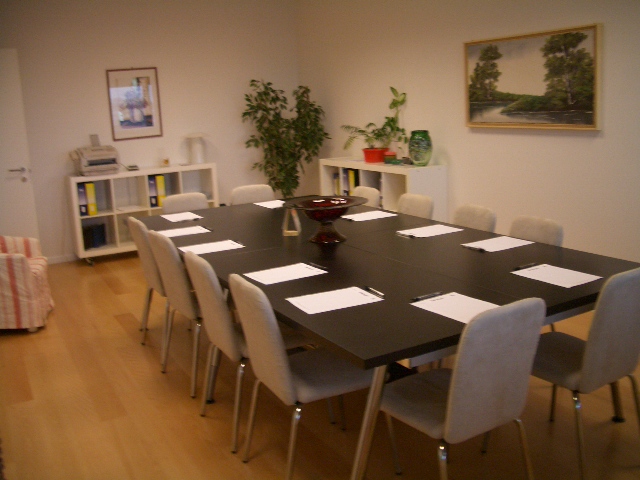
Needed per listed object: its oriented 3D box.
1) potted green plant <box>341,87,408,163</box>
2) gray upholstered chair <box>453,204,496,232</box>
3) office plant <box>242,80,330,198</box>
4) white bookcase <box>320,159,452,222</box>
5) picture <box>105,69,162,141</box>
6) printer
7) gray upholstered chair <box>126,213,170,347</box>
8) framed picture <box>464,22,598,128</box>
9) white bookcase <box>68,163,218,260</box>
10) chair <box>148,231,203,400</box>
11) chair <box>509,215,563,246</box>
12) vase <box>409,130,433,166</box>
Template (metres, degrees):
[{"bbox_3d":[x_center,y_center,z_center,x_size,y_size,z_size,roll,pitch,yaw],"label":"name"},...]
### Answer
[{"bbox_3d":[0.499,-1.052,5.941,0.400,0.680,0.560,-9,13,-27],"label":"potted green plant"},{"bbox_3d":[0.668,0.256,3.639,0.520,0.840,0.430,-9,14,-29],"label":"gray upholstered chair"},{"bbox_3d":[-0.357,-0.840,6.996,0.880,1.740,0.880,-3,12,1],"label":"office plant"},{"bbox_3d":[0.554,-0.319,6.067,0.390,0.810,1.490,-9,13,-27],"label":"white bookcase"},{"bbox_3d":[-1.935,-1.427,6.797,0.520,0.725,0.030,-9,14,-29],"label":"picture"},{"bbox_3d":[-2.236,-0.793,6.437,0.420,0.270,0.350,-10,14,-30],"label":"printer"},{"bbox_3d":[-0.847,0.265,4.048,0.530,0.840,0.440,-9,14,-29],"label":"gray upholstered chair"},{"bbox_3d":[1.482,-1.139,4.664,0.045,0.655,1.210,-9,14,-29],"label":"framed picture"},{"bbox_3d":[-1.831,-0.339,6.788,1.490,0.800,0.390,-10,14,-30],"label":"white bookcase"},{"bbox_3d":[-0.592,0.347,3.595,0.530,0.840,0.440,-11,14,-32],"label":"chair"},{"bbox_3d":[0.928,0.317,3.368,0.530,0.840,0.440,-9,14,-29],"label":"chair"},{"bbox_3d":[0.856,-0.776,5.472,0.200,0.305,0.200,-3,12,1],"label":"vase"}]

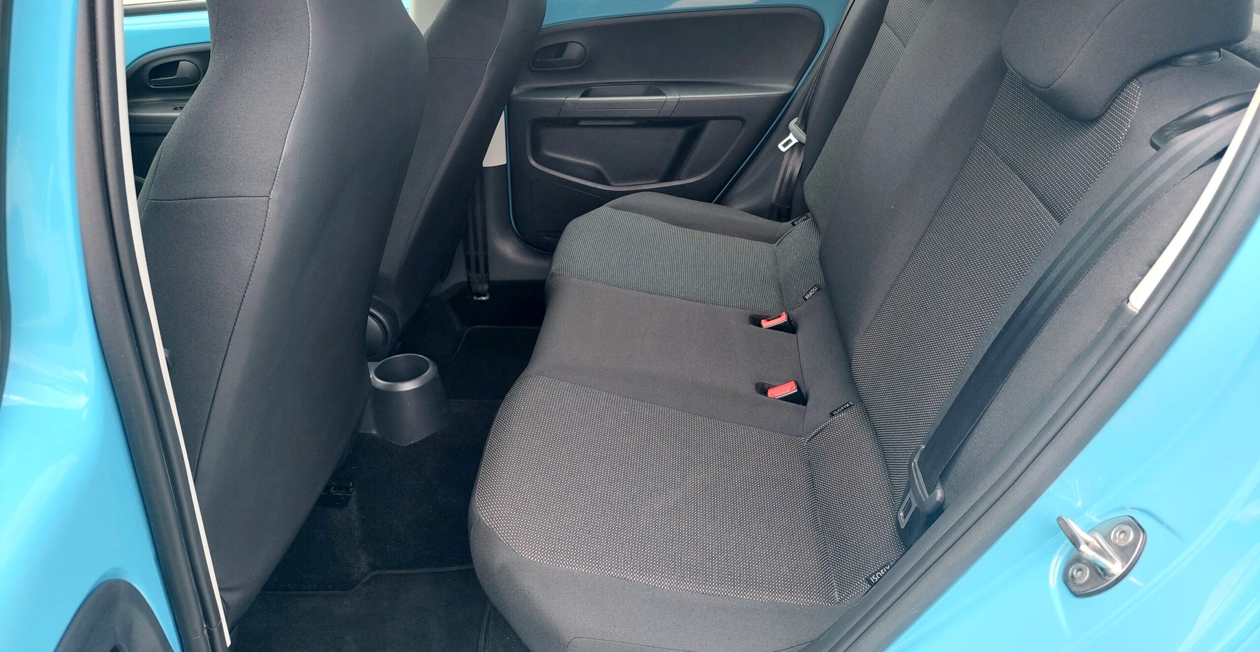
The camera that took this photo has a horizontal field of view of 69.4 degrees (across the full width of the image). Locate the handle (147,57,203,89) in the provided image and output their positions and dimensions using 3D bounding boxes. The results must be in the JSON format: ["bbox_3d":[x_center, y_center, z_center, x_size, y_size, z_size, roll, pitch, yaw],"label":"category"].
[{"bbox_3d":[-0.928,-0.516,1.859,0.117,0.060,0.045,1,29,4],"label":"handle"}]

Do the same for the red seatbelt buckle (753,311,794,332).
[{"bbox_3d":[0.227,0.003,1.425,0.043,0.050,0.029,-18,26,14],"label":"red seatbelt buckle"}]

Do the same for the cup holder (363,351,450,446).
[{"bbox_3d":[-0.352,0.103,1.416,0.130,0.098,0.128,1,29,4],"label":"cup holder"}]

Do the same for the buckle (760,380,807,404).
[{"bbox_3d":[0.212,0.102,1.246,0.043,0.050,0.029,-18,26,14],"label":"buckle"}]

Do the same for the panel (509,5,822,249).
[{"bbox_3d":[0.057,-0.380,1.838,0.615,0.510,0.085,1,29,4],"label":"panel"}]

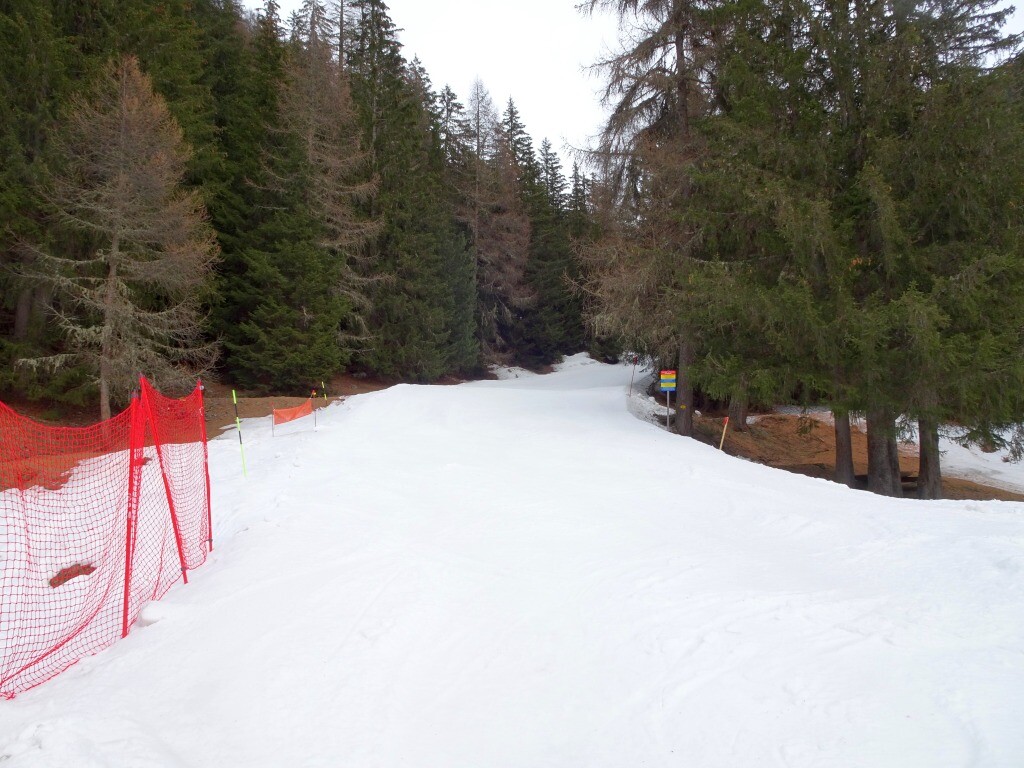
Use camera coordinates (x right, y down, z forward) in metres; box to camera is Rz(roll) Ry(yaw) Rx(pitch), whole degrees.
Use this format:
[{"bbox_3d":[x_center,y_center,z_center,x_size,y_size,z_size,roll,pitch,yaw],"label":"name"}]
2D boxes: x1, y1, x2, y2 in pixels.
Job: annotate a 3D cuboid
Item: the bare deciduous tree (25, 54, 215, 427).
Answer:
[{"bbox_3d":[-14.200,-4.850,25.800,7.000,13.400,6.800,0,-3,0],"label":"bare deciduous tree"}]

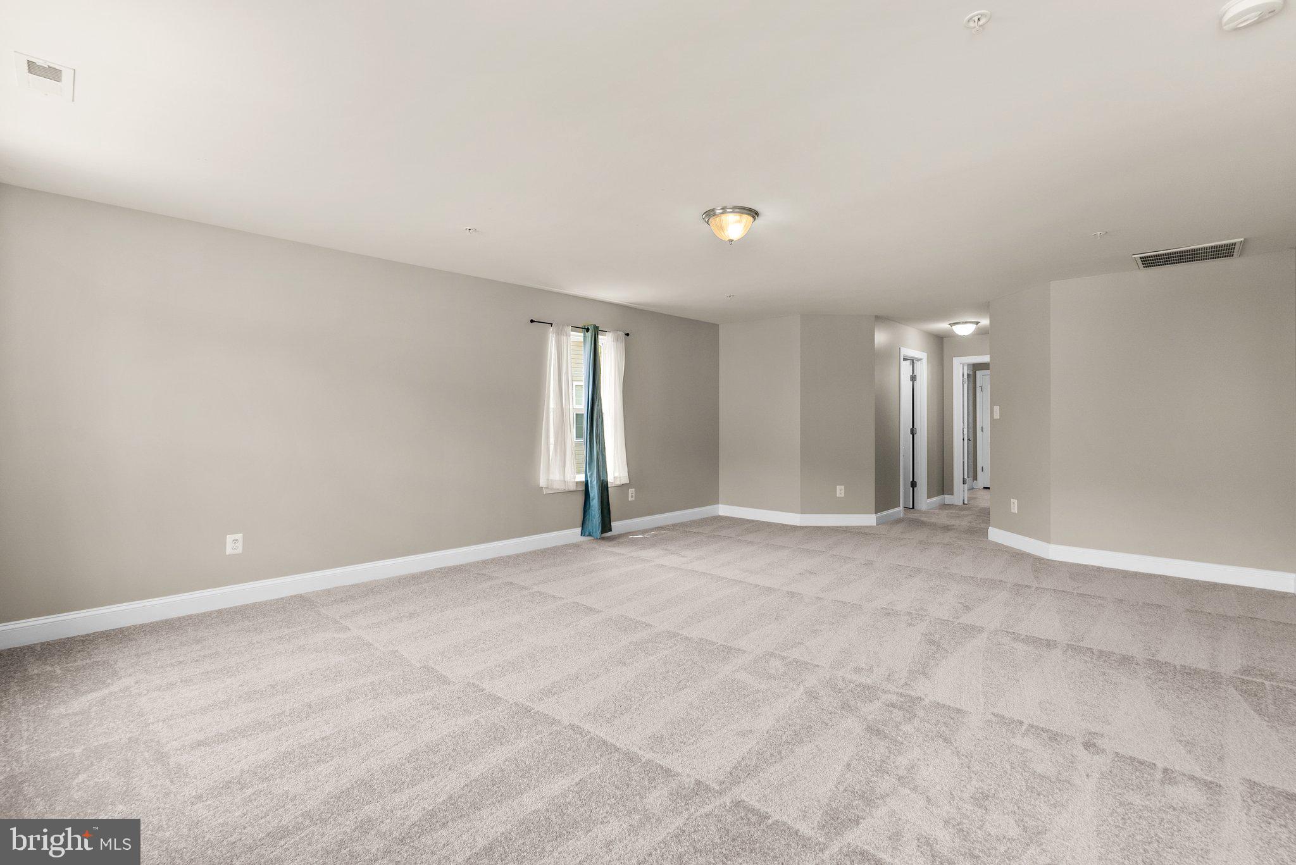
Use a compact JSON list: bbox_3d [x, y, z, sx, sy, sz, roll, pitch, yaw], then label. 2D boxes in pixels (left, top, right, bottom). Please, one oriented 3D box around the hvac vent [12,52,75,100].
[{"bbox_3d":[-2.186,-1.277,2.092,0.305,0.016,0.146,1,1,44],"label":"hvac vent"}]

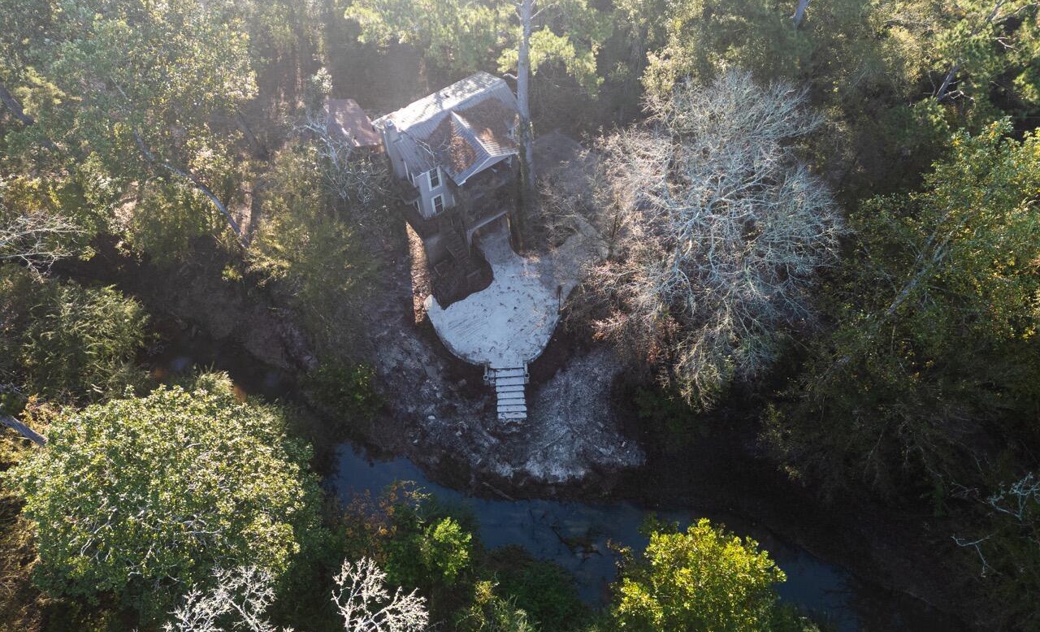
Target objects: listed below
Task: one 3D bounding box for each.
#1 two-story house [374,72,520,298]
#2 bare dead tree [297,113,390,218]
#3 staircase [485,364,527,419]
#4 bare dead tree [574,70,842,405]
[{"bbox_3d":[-4.102,-9.668,49.902,9.473,10.742,7.812,-29,64,-16],"label":"two-story house"},{"bbox_3d":[-12.451,-10.254,51.660,6.152,8.594,6.836,0,60,0],"label":"bare dead tree"},{"bbox_3d":[-0.684,5.156,48.324,2.441,1.855,3.418,-3,60,-1],"label":"staircase"},{"bbox_3d":[11.035,-4.883,44.531,15.234,15.430,18.555,0,60,0],"label":"bare dead tree"}]

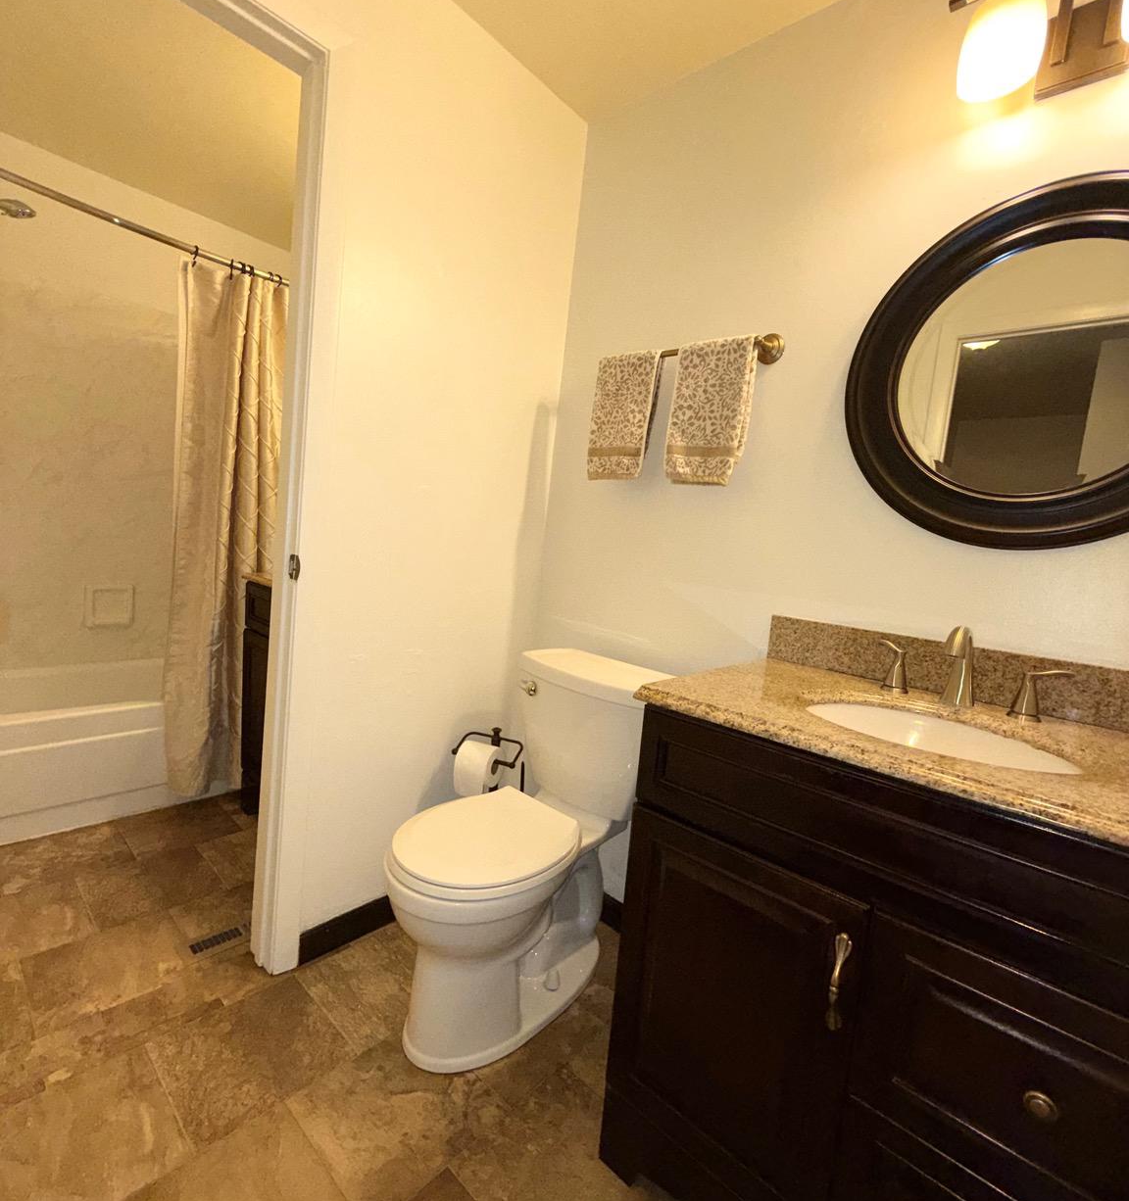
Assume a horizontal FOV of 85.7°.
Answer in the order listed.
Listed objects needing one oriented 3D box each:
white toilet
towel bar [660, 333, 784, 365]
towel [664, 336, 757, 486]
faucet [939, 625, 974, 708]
[{"bbox_3d":[-0.086,0.573,1.479,0.455,0.787,0.698,10,8,41],"label":"white toilet"},{"bbox_3d":[0.285,-0.615,1.537,0.522,0.068,0.084,10,8,41],"label":"towel bar"},{"bbox_3d":[0.339,-0.447,1.451,0.205,0.336,0.054,10,8,41],"label":"towel"},{"bbox_3d":[0.693,0.116,1.068,0.050,0.150,0.158,10,8,41],"label":"faucet"}]

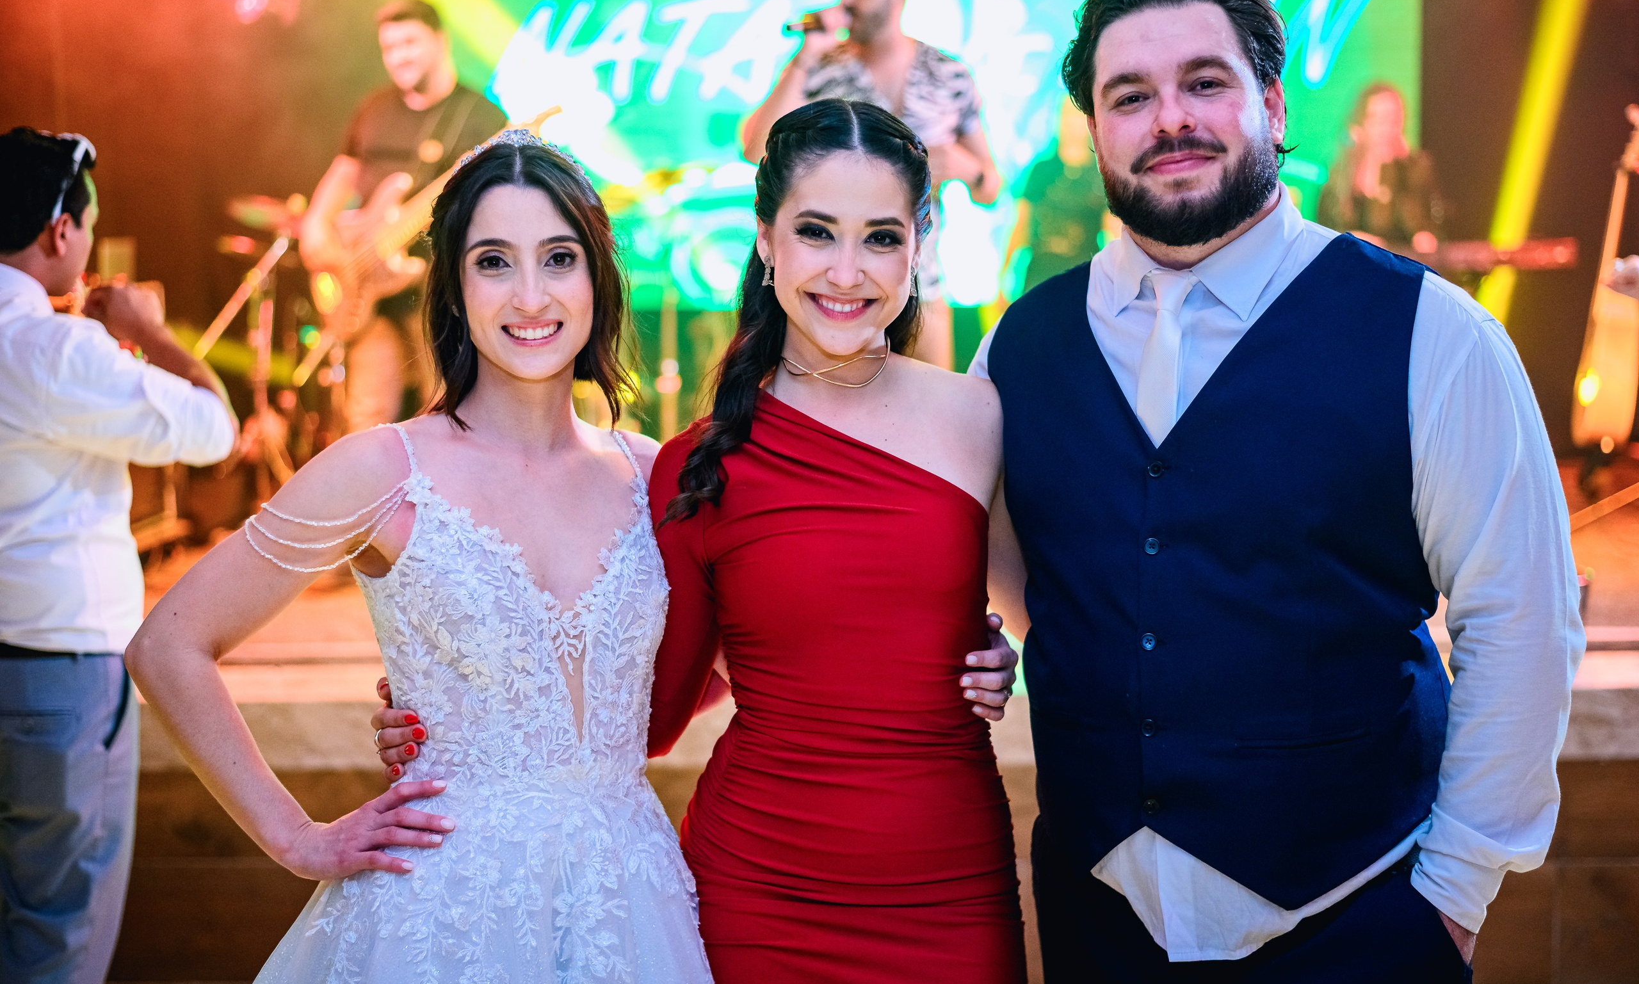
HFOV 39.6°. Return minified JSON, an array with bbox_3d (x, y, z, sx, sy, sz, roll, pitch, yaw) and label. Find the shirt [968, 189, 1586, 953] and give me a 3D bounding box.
[{"bbox_3d":[0.360,0.060,2.100,0.640,0.710,0.370,2,4,29],"label":"shirt"}]

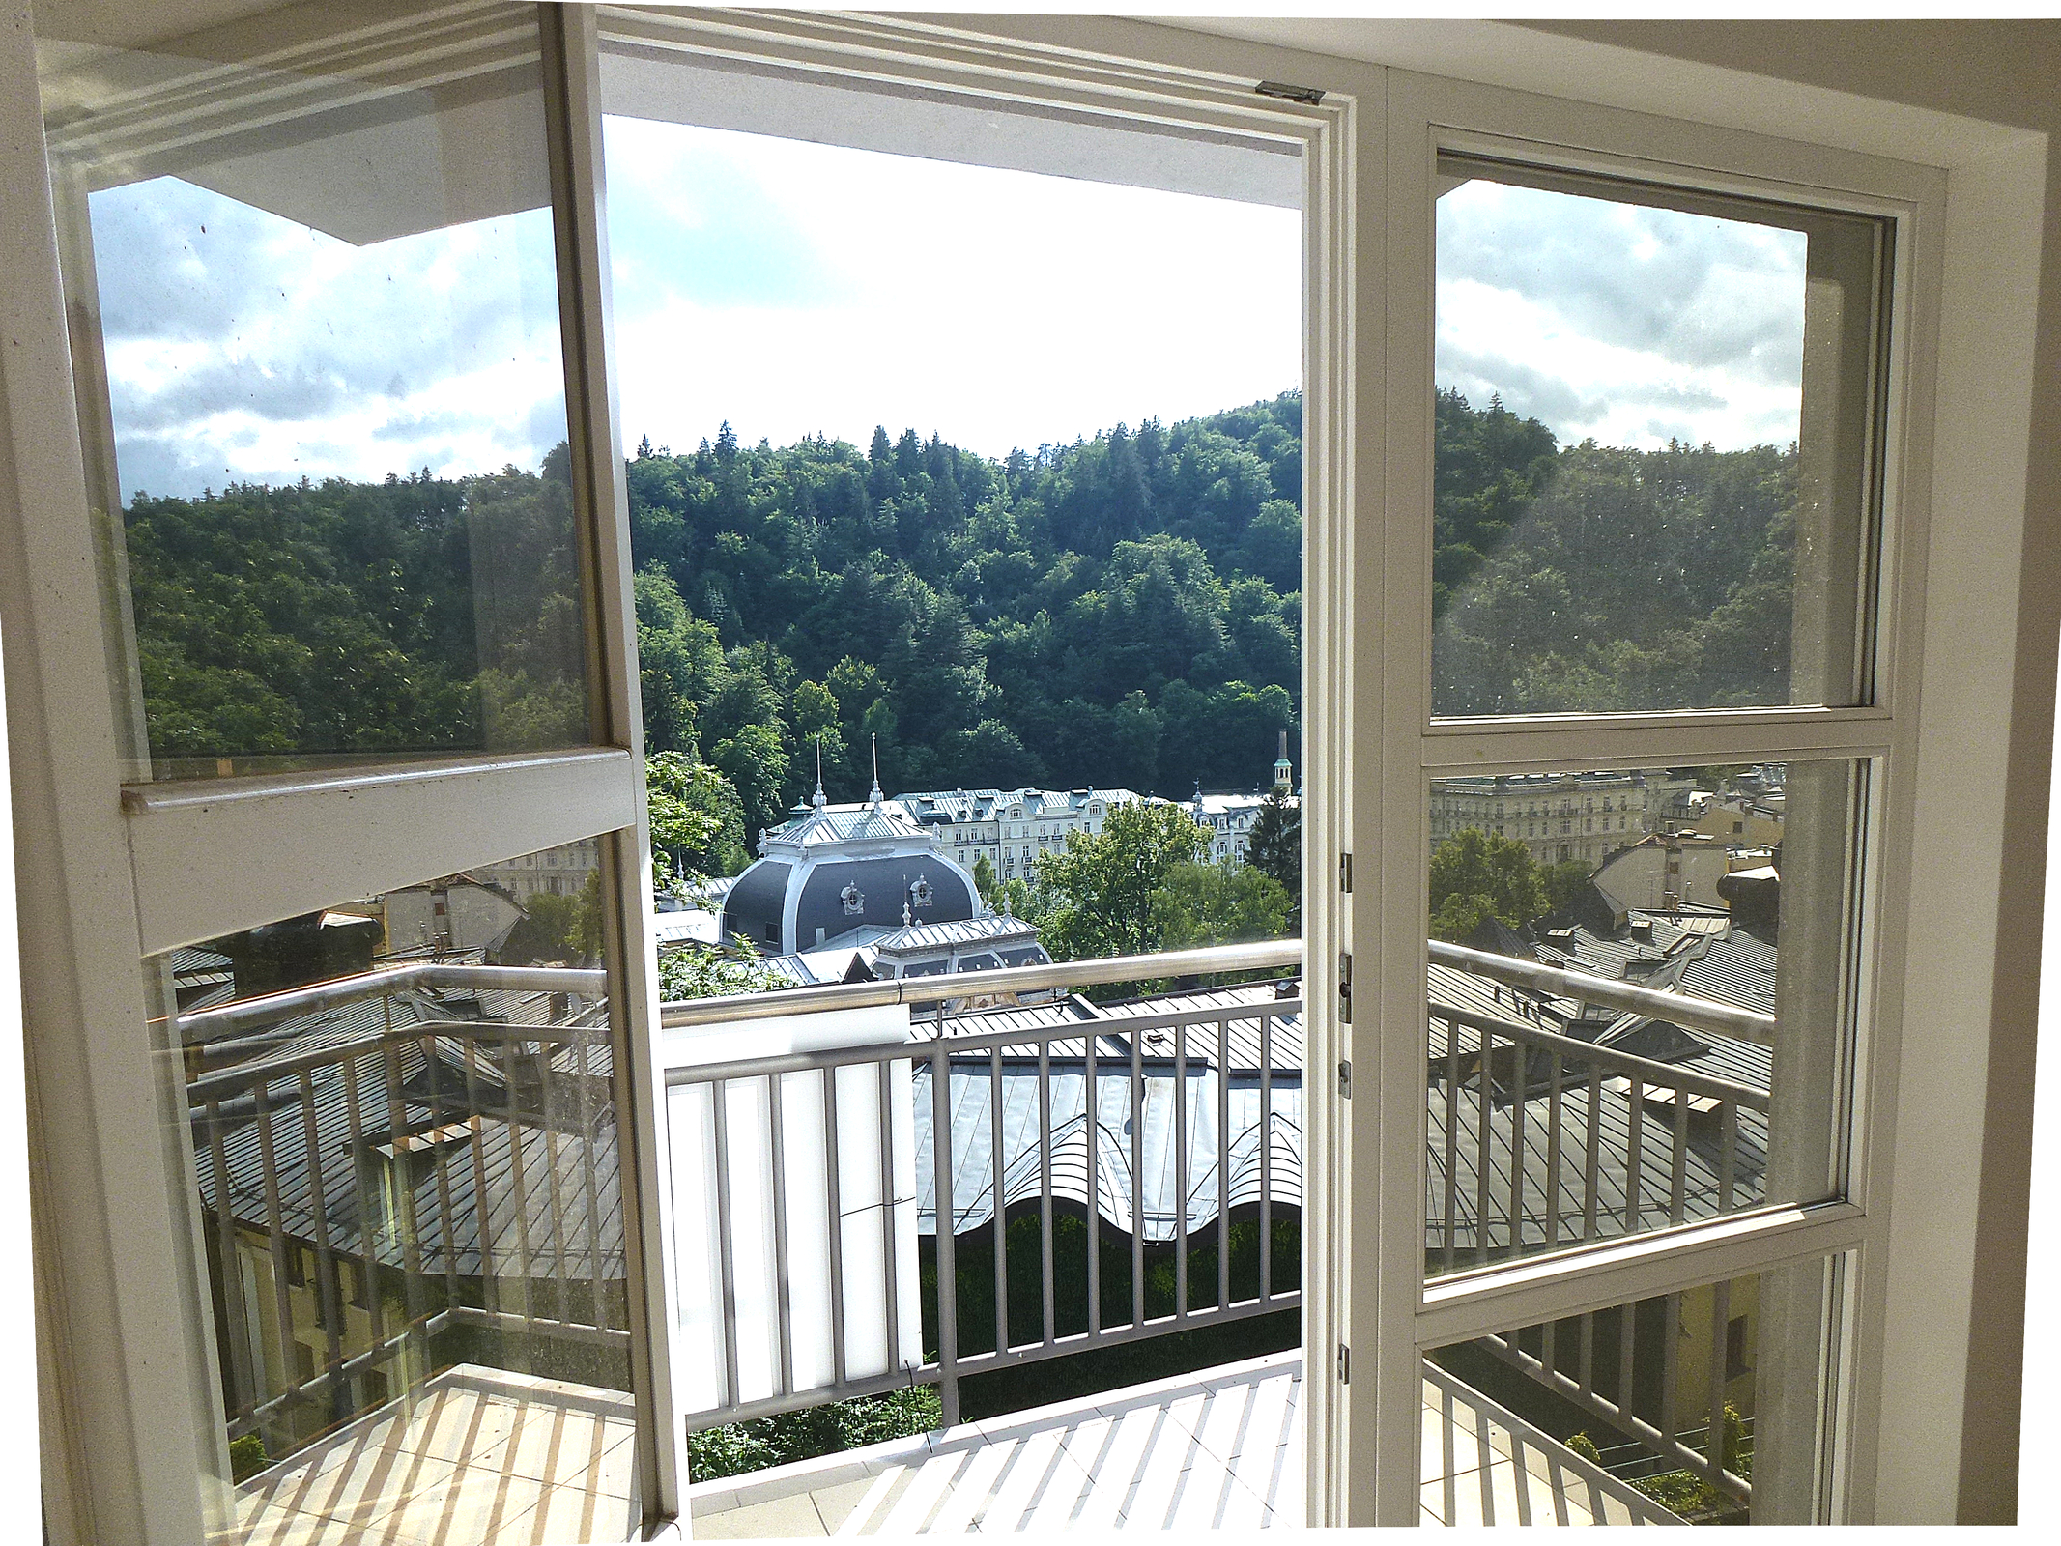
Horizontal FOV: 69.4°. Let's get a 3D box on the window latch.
[{"bbox_3d":[0.290,-0.757,1.654,0.083,0.016,0.028,-3,6,-24],"label":"window latch"}]

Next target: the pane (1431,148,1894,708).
[{"bbox_3d":[0.844,-0.415,1.950,0.786,0.673,0.030,-3,6,-24],"label":"pane"}]

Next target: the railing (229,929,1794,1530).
[{"bbox_3d":[-0.011,1.032,2.705,2.660,1.063,1.380,-3,6,-24],"label":"railing"}]

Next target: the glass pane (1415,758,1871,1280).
[{"bbox_3d":[0.854,0.316,2.017,0.782,0.652,0.030,-3,6,-24],"label":"glass pane"}]

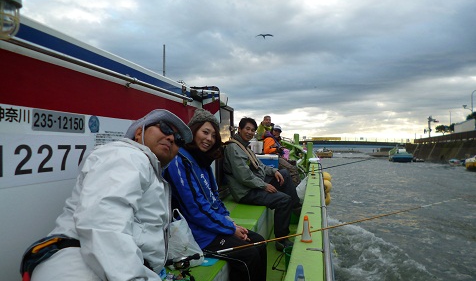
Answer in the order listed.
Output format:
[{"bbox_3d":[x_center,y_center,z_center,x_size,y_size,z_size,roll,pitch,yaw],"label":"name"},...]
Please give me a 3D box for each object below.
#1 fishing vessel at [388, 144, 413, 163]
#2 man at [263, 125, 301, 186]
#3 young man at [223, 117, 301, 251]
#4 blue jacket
[{"bbox_3d":[15.600,1.130,32.000,2.100,1.650,5.500,0,-1,22],"label":"fishing vessel"},{"bbox_3d":[0.800,0.330,6.100,0.760,1.220,0.500,0,-1,13],"label":"man"},{"bbox_3d":[0.225,0.395,3.280,0.760,1.280,0.570,0,-1,16],"label":"young man"},{"bbox_3d":[-0.225,0.325,1.850,0.450,0.570,0.480,0,-1,21],"label":"blue jacket"}]

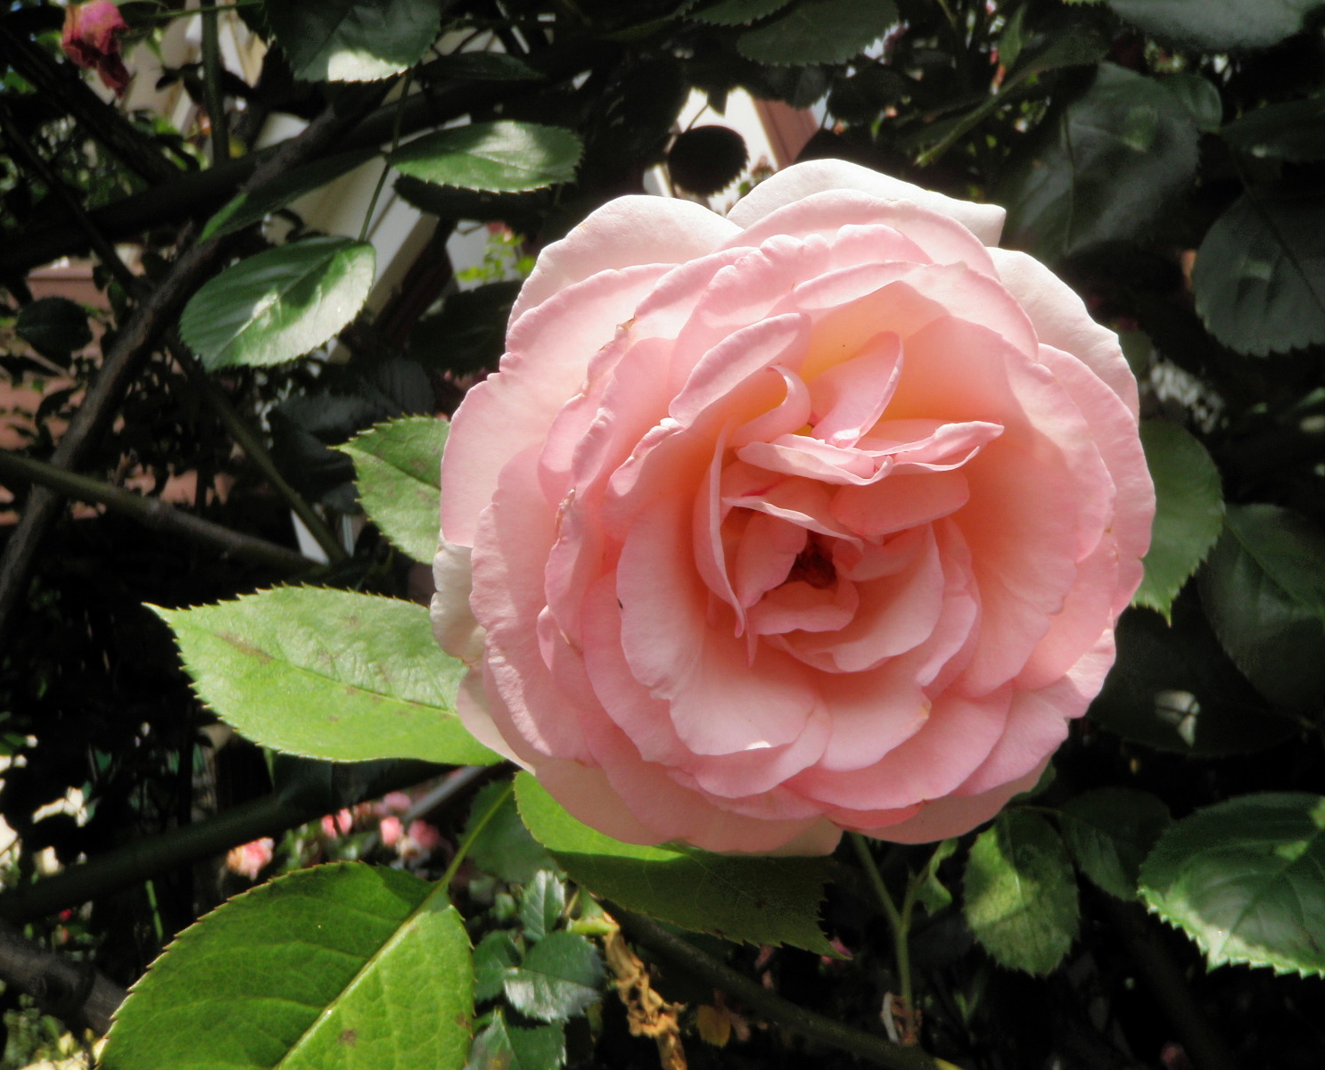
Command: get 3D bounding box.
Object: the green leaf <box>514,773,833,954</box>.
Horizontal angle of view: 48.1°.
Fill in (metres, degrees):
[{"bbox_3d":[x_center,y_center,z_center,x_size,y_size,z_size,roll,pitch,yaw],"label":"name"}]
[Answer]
[{"bbox_3d":[0.005,0.060,0.275,0.066,0.042,0.012,29,-40,6],"label":"green leaf"}]

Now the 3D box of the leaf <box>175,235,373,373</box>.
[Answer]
[{"bbox_3d":[-0.092,-0.057,0.360,0.050,0.007,0.034,-40,54,-23],"label":"leaf"}]

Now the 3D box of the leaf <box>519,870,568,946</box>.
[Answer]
[{"bbox_3d":[-0.032,0.101,0.400,0.013,0.022,0.005,2,-27,7],"label":"leaf"}]

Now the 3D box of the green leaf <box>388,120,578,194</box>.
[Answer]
[{"bbox_3d":[-0.044,-0.093,0.367,0.047,0.030,0.007,3,-46,6],"label":"green leaf"}]

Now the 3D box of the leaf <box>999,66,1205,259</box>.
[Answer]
[{"bbox_3d":[0.100,-0.086,0.338,0.041,0.055,0.009,16,-27,-1],"label":"leaf"}]

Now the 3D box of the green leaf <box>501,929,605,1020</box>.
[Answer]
[{"bbox_3d":[-0.026,0.105,0.352,0.024,0.023,0.006,7,-28,12],"label":"green leaf"}]

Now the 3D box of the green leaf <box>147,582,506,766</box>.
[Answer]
[{"bbox_3d":[-0.060,0.026,0.270,0.070,0.040,0.013,20,-39,1],"label":"green leaf"}]

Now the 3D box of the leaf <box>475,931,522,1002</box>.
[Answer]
[{"bbox_3d":[-0.045,0.116,0.400,0.021,0.017,0.005,-31,-29,-12],"label":"leaf"}]

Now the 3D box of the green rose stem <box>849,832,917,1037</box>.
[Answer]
[{"bbox_3d":[0.045,0.082,0.305,0.009,0.043,0.008,-14,-2,0],"label":"green rose stem"}]

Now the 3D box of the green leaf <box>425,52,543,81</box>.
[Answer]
[{"bbox_3d":[-0.047,-0.123,0.393,0.034,0.006,0.022,-3,29,-27],"label":"green leaf"}]

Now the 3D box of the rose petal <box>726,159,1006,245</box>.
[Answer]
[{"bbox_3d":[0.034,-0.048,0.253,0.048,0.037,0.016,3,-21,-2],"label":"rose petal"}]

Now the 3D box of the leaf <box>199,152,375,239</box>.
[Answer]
[{"bbox_3d":[-0.092,-0.084,0.367,0.049,0.007,0.027,-28,35,-6],"label":"leaf"}]

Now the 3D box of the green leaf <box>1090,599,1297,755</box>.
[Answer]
[{"bbox_3d":[0.126,0.034,0.360,0.058,0.043,0.011,9,-30,5],"label":"green leaf"}]

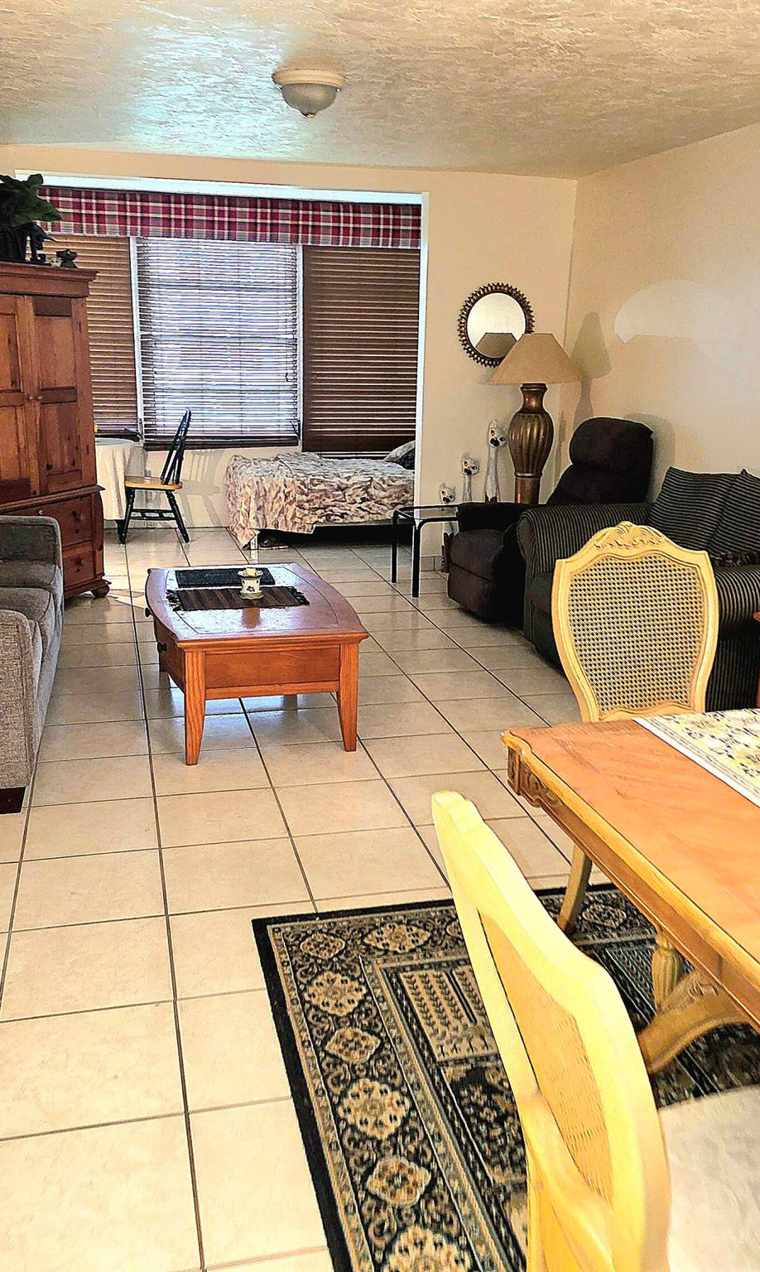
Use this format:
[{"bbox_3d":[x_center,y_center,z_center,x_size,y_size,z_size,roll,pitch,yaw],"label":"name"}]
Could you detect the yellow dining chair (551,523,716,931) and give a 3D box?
[{"bbox_3d":[0.659,0.306,2.659,0.480,1.076,0.560,-3,15,-15],"label":"yellow dining chair"}]

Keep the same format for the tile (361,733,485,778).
[{"bbox_3d":[0.172,0.452,4.207,0.398,0.010,0.398,-3,16,-13],"label":"tile"}]

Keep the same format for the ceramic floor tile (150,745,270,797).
[{"bbox_3d":[-0.614,0.494,4.073,0.398,0.010,0.398,-3,16,-13],"label":"ceramic floor tile"}]

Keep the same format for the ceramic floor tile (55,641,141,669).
[{"bbox_3d":[-1.370,0.093,5.413,0.396,0.010,0.396,-3,16,-13],"label":"ceramic floor tile"}]

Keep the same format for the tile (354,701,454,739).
[{"bbox_3d":[0.067,0.348,4.611,0.402,0.012,0.406,-3,15,-13],"label":"tile"}]

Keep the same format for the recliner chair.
[{"bbox_3d":[0.953,-0.636,6.183,0.927,1.080,0.866,-5,16,-21],"label":"recliner chair"}]

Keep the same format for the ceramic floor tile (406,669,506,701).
[{"bbox_3d":[0.372,0.228,5.028,0.396,0.010,0.396,-3,16,-13],"label":"ceramic floor tile"}]

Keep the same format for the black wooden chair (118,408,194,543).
[{"bbox_3d":[-1.685,-1.202,8.361,0.516,0.967,0.443,-3,16,-13],"label":"black wooden chair"}]

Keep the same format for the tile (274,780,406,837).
[{"bbox_3d":[-0.130,0.580,3.786,0.398,0.010,0.398,-3,16,-13],"label":"tile"}]

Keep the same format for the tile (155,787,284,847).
[{"bbox_3d":[-0.518,0.594,3.645,0.398,0.010,0.398,-3,16,-13],"label":"tile"}]

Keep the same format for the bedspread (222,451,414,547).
[{"bbox_3d":[-0.348,-1.070,8.646,1.762,0.610,0.950,-3,16,-13],"label":"bedspread"}]

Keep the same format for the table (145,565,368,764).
[{"bbox_3d":[-0.555,0.072,4.707,0.770,0.475,1.280,-3,16,-16],"label":"table"}]

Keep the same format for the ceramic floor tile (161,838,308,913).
[{"bbox_3d":[-0.423,0.696,3.254,0.396,0.010,0.396,-3,16,-13],"label":"ceramic floor tile"}]

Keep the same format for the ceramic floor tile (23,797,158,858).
[{"bbox_3d":[-0.908,0.612,3.563,0.402,0.012,0.406,-3,15,-13],"label":"ceramic floor tile"}]

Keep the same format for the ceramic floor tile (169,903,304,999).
[{"bbox_3d":[-0.331,0.799,2.879,0.396,0.010,0.396,-3,16,-13],"label":"ceramic floor tile"}]

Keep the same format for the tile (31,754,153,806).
[{"bbox_3d":[-1.002,0.509,3.950,0.402,0.012,0.406,-3,15,-13],"label":"tile"}]

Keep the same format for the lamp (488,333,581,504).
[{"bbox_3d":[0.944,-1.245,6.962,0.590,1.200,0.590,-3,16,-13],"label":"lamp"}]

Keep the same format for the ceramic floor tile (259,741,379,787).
[{"bbox_3d":[-0.219,0.471,4.128,0.402,0.012,0.406,-3,15,-13],"label":"ceramic floor tile"}]

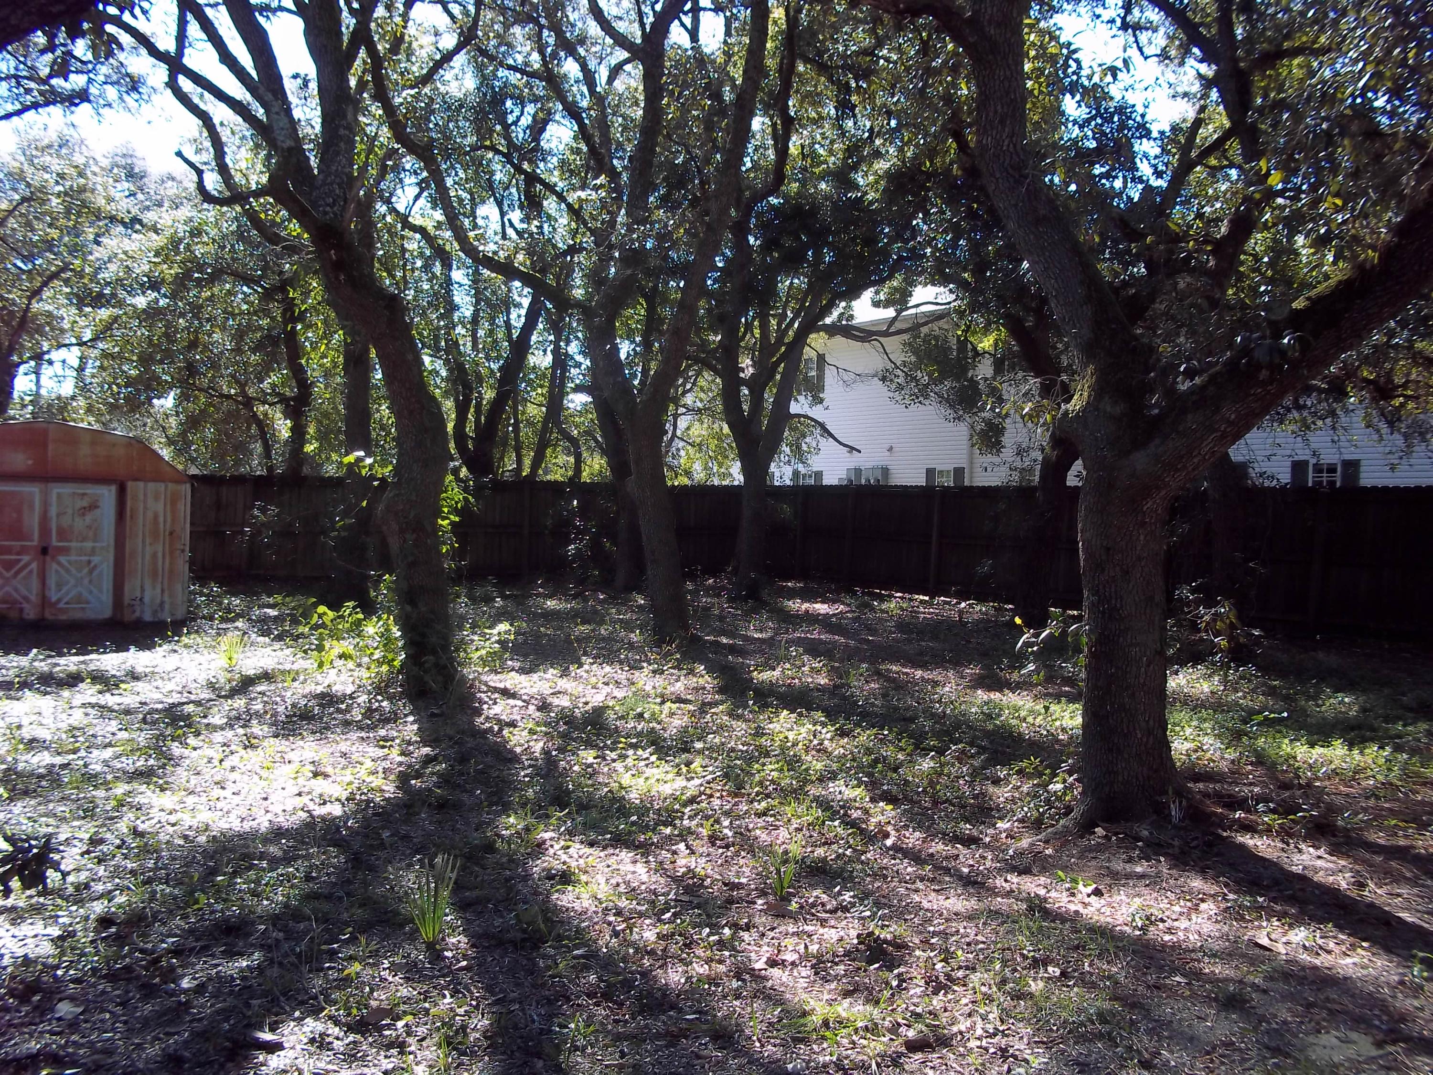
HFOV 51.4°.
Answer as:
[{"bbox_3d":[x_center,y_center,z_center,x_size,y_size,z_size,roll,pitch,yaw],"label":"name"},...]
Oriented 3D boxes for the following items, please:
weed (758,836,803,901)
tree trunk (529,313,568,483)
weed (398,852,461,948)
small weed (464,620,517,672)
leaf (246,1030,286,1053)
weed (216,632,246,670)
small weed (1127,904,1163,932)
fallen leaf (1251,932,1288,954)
[{"bbox_3d":[0.244,1.274,5.751,0.172,0.239,0.163,1,2,3],"label":"weed"},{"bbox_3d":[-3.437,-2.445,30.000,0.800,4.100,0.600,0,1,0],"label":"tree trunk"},{"bbox_3d":[-0.985,1.238,5.100,0.201,0.305,0.191,1,2,-11],"label":"weed"},{"bbox_3d":[-1.989,0.939,13.022,0.446,0.422,0.424,1,2,-9],"label":"small weed"},{"bbox_3d":[-1.250,1.397,4.140,0.103,0.030,0.067,1,2,-17],"label":"leaf"},{"bbox_3d":[-4.160,0.969,12.771,0.261,0.298,0.248,1,2,-18],"label":"weed"},{"bbox_3d":[1.571,1.395,5.465,0.123,0.061,0.111,2,2,16],"label":"small weed"},{"bbox_3d":[1.936,1.419,5.222,0.116,0.040,0.104,2,2,21],"label":"fallen leaf"}]

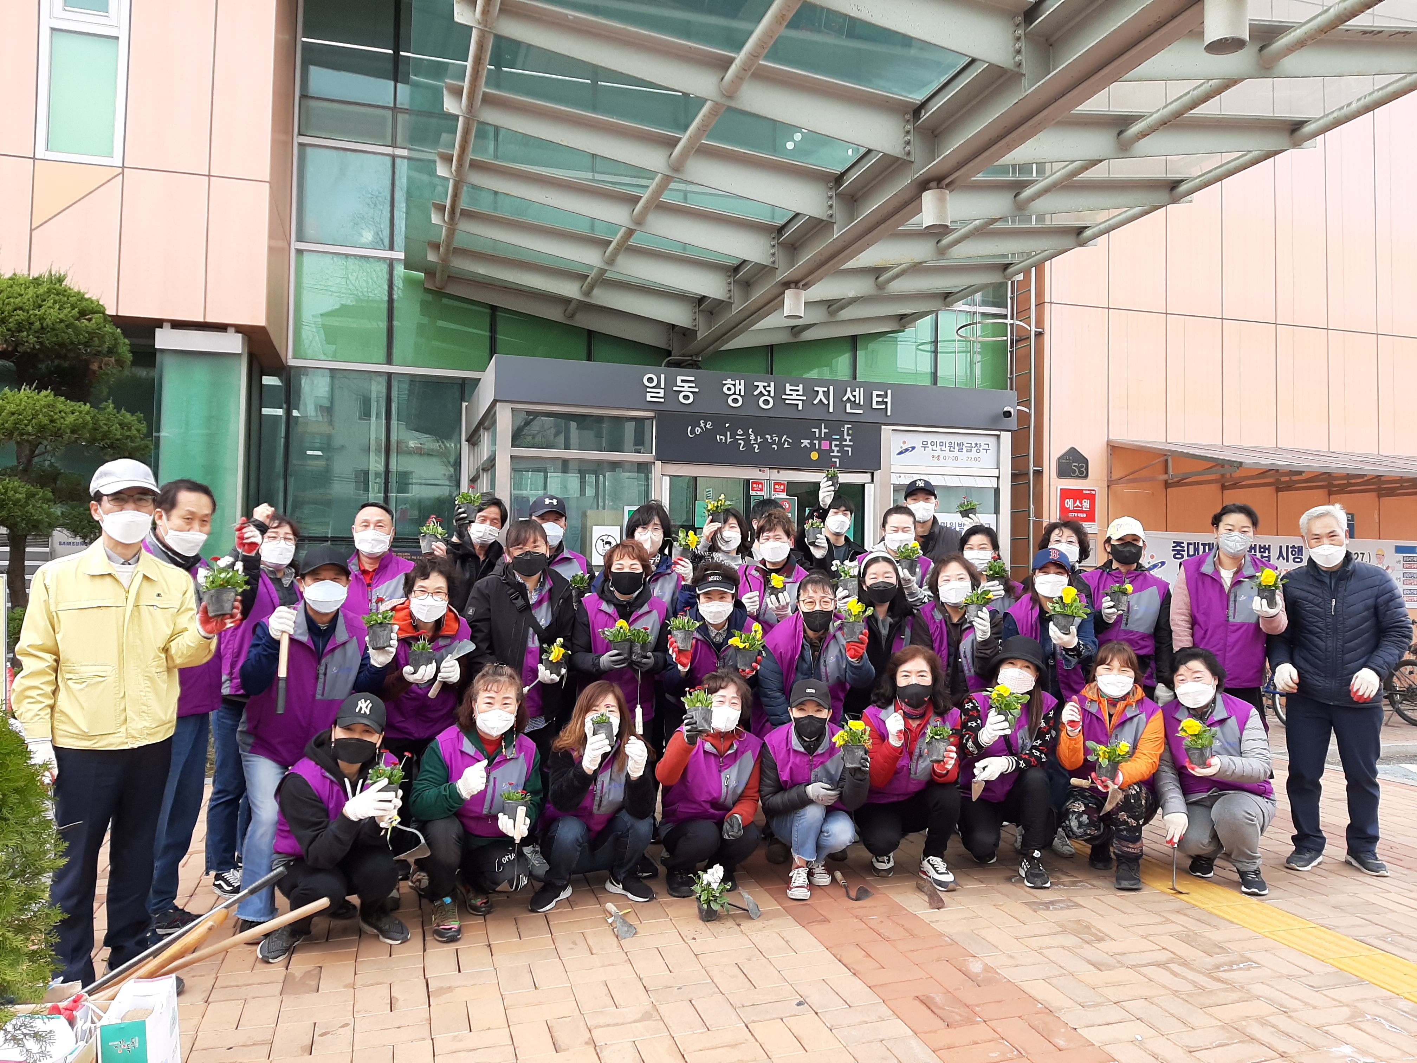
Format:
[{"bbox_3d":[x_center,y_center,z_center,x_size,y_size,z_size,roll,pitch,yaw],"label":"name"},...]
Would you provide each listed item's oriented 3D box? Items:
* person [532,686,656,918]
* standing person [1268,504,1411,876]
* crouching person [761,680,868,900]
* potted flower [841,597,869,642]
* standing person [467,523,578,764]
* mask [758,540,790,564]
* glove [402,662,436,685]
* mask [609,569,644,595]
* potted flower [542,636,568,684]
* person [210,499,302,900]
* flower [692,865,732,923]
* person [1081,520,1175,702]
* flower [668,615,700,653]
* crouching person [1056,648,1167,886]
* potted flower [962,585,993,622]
[{"bbox_3d":[-0.479,1.055,4.477,0.490,0.910,0.640,1,-2,-6],"label":"person"},{"bbox_3d":[2.840,0.690,4.790,0.570,1.640,0.360,-1,-2,29],"label":"standing person"},{"bbox_3d":[0.458,1.080,4.680,0.460,0.895,0.620,0,-2,0],"label":"crouching person"},{"bbox_3d":[0.634,0.382,4.620,0.125,0.180,0.125,1,-2,7],"label":"potted flower"},{"bbox_3d":[-0.817,0.740,4.691,0.500,1.575,0.400,1,-2,-13],"label":"standing person"},{"bbox_3d":[0.327,0.103,5.330,0.155,0.118,0.085,1,-2,-1],"label":"mask"},{"bbox_3d":[-1.156,0.566,4.250,0.125,0.095,0.110,2,-2,-37],"label":"glove"},{"bbox_3d":[-0.368,0.229,4.780,0.145,0.110,0.085,1,-2,-4],"label":"mask"},{"bbox_3d":[-0.637,0.531,4.420,0.120,0.190,0.120,1,-2,-10],"label":"potted flower"},{"bbox_3d":[-1.949,0.717,4.651,0.460,1.600,0.420,2,-3,-28],"label":"person"},{"bbox_3d":[0.011,1.435,4.240,0.155,0.215,0.145,0,-2,0],"label":"flower"},{"bbox_3d":[2.100,0.720,5.350,0.460,1.590,0.340,0,-2,26],"label":"person"},{"bbox_3d":[-0.103,0.433,4.500,0.135,0.165,0.130,1,-2,-2],"label":"flower"},{"bbox_3d":[1.827,1.025,4.858,0.460,1.070,0.620,0,-2,19],"label":"crouching person"},{"bbox_3d":[1.289,0.345,5.100,0.145,0.165,0.140,0,-2,12],"label":"potted flower"}]

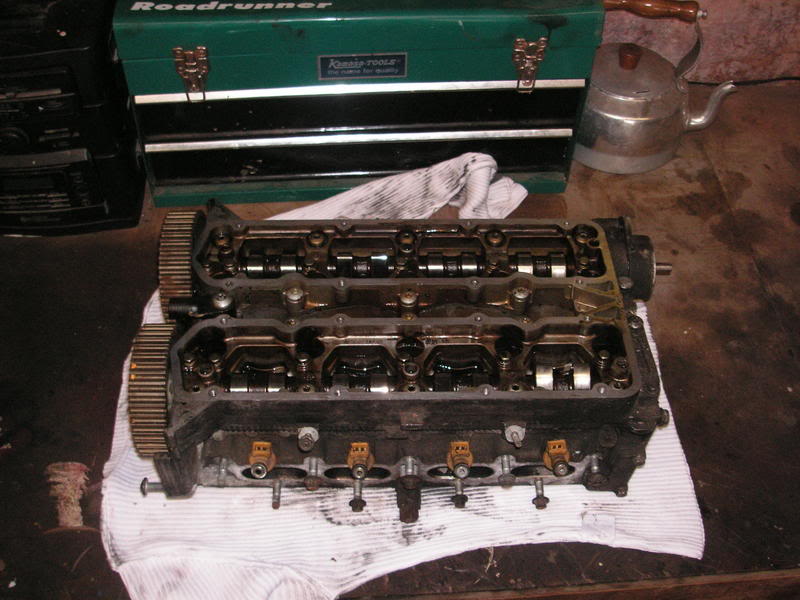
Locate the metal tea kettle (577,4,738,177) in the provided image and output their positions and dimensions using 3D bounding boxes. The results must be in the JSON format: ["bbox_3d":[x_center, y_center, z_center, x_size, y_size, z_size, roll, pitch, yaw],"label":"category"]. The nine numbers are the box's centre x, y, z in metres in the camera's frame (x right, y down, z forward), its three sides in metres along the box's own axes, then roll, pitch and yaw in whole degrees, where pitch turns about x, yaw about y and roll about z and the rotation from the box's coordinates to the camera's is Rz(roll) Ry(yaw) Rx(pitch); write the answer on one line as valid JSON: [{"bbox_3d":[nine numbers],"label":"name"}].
[{"bbox_3d":[0.320,-0.291,1.128,0.222,0.210,0.173,14,50,14],"label":"metal tea kettle"}]

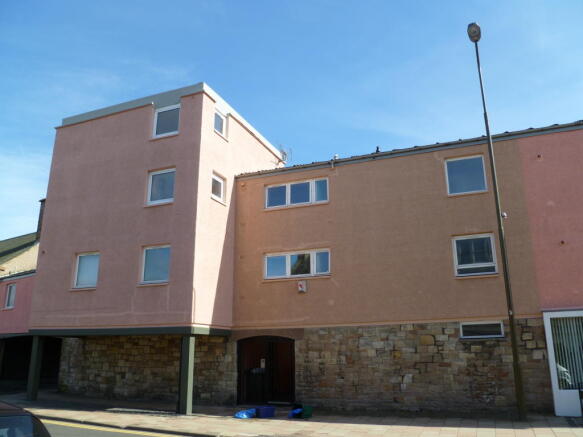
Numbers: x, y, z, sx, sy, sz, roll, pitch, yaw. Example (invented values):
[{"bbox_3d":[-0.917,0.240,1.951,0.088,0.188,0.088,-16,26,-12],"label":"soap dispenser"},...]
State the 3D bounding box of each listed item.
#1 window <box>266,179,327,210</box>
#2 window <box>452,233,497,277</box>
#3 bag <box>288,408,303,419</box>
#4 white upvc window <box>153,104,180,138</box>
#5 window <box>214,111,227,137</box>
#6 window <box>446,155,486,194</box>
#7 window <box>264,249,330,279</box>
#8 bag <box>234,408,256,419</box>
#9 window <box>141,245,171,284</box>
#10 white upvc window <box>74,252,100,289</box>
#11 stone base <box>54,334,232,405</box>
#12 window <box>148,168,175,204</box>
[{"bbox_3d":[0.193,-0.869,17.149,2.491,0.848,0.121,-7,-16,22],"label":"window"},{"bbox_3d":[5.554,1.140,14.264,1.202,1.185,0.121,-7,-16,22],"label":"window"},{"bbox_3d":[0.131,5.531,13.375,0.363,0.234,0.389,-7,-16,22],"label":"bag"},{"bbox_3d":[-4.517,-3.512,17.224,1.150,1.073,0.121,-7,-16,22],"label":"white upvc window"},{"bbox_3d":[-2.697,-3.485,17.727,0.121,0.969,0.926,-7,-16,22],"label":"window"},{"bbox_3d":[5.538,-1.341,14.930,1.142,1.202,0.121,-7,-16,22],"label":"window"},{"bbox_3d":[0.202,1.622,16.483,2.465,0.882,0.121,-7,-16,22],"label":"window"},{"bbox_3d":[-1.284,5.580,13.534,0.571,0.234,0.432,-7,-16,22],"label":"bag"},{"bbox_3d":[-4.544,1.545,15.892,1.159,1.289,0.121,-7,-16,22],"label":"window"},{"bbox_3d":[-7.315,1.866,17.023,1.107,1.280,0.121,-7,-16,22],"label":"white upvc window"},{"bbox_3d":[-5.654,5.684,18.103,8.347,2.336,0.389,-7,-16,22],"label":"stone base"},{"bbox_3d":[-4.549,-1.101,16.598,1.176,1.280,0.121,-7,-16,22],"label":"window"}]

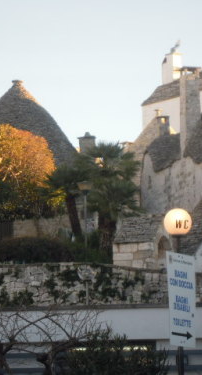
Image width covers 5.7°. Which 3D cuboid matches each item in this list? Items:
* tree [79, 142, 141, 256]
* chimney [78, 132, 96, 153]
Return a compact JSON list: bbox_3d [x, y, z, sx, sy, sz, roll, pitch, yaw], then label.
[{"bbox_3d":[0.348,0.476,74.000,2.400,4.200,2.400,0,-5,0],"label":"tree"},{"bbox_3d":[-0.624,-1.914,87.000,0.760,0.900,0.760,1,-5,-10],"label":"chimney"}]

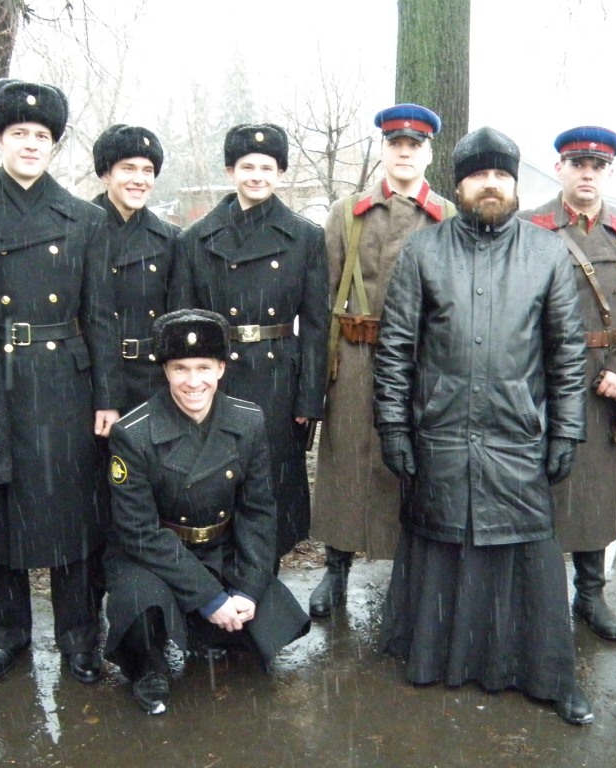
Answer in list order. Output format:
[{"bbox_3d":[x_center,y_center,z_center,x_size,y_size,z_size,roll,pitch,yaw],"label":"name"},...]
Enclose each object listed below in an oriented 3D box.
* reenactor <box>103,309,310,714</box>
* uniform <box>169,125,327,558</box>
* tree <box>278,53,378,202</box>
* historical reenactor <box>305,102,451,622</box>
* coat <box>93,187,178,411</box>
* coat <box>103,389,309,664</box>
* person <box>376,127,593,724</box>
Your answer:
[{"bbox_3d":[-0.329,0.349,2.493,0.620,1.200,0.680,0,10,-6],"label":"reenactor"},{"bbox_3d":[-0.218,0.014,2.862,0.570,1.878,0.380,-1,10,-5],"label":"uniform"},{"bbox_3d":[0.342,-2.492,10.735,1.700,4.100,1.600,1,9,0],"label":"tree"},{"bbox_3d":[0.303,-0.038,2.822,0.600,1.870,0.440,1,10,4],"label":"historical reenactor"},{"bbox_3d":[-0.661,-0.018,2.897,0.560,1.330,0.360,-4,10,-24],"label":"coat"},{"bbox_3d":[-0.357,0.516,2.581,0.660,0.980,0.600,-3,10,-18],"label":"coat"},{"bbox_3d":[0.548,0.134,2.415,0.660,1.789,0.470,2,10,13],"label":"person"}]

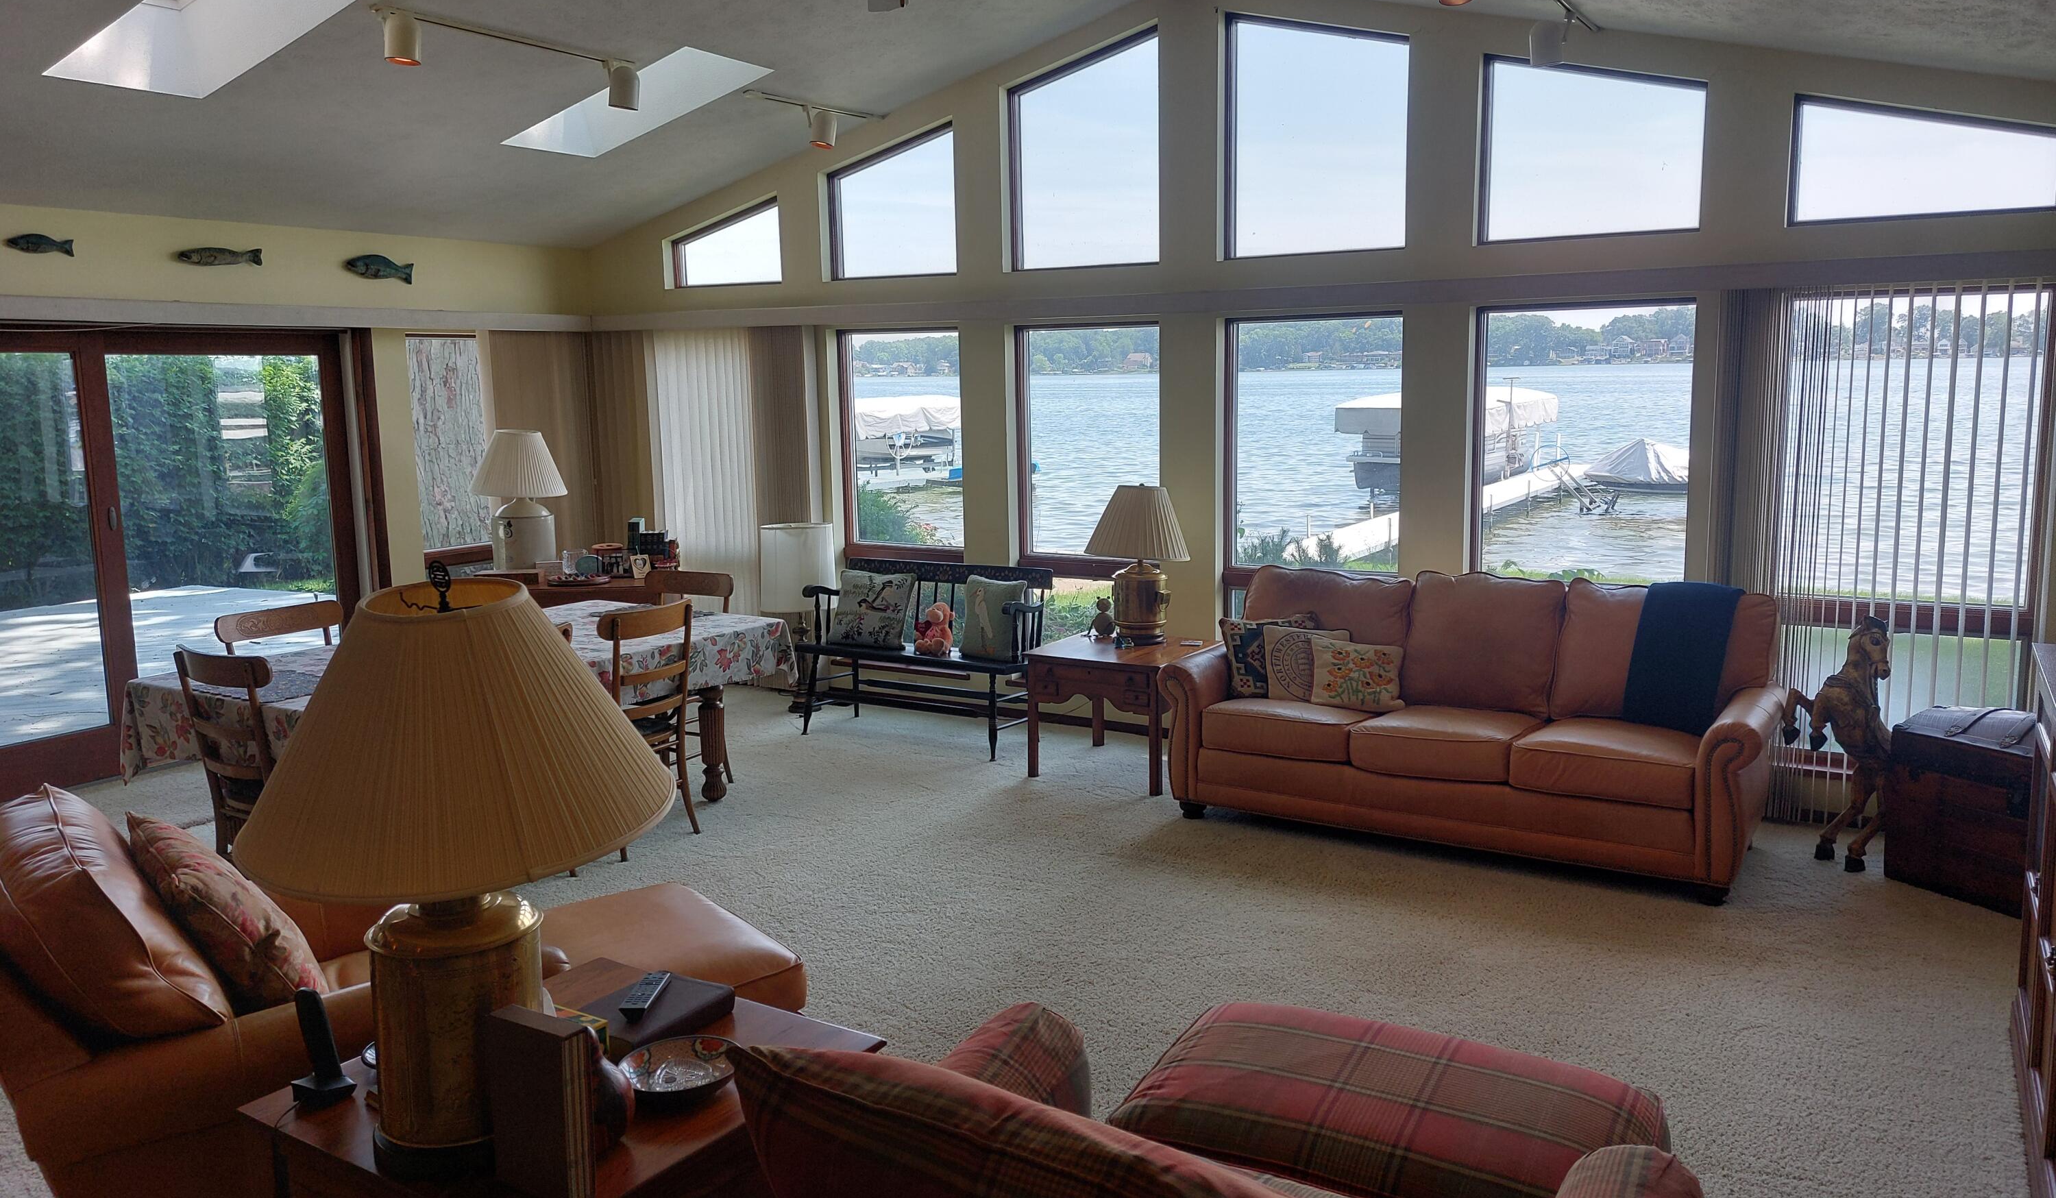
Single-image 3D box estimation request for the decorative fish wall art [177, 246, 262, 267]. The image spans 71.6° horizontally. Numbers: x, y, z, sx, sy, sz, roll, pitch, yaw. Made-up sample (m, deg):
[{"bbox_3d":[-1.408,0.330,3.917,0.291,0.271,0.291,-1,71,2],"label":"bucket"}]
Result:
[{"bbox_3d":[-4.004,-1.702,7.089,0.045,0.095,0.425,5,11,32],"label":"decorative fish wall art"}]

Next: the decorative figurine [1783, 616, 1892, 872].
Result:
[{"bbox_3d":[2.793,0.493,4.901,0.350,0.884,0.200,0,9,5],"label":"decorative figurine"}]

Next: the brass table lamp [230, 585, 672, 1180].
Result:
[{"bbox_3d":[-0.878,0.406,2.204,0.595,0.933,0.595,4,11,30],"label":"brass table lamp"}]

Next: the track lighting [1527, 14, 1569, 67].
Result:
[{"bbox_3d":[1.867,-2.002,5.106,0.140,0.200,0.140,4,11,30],"label":"track lighting"}]

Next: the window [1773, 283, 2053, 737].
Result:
[{"bbox_3d":[3.305,-0.304,5.395,0.840,1.700,0.120,4,11,30],"label":"window"}]

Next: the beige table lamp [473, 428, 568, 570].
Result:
[{"bbox_3d":[-2.421,-0.462,6.733,0.450,0.680,0.450,4,11,30],"label":"beige table lamp"}]

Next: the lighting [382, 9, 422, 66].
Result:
[{"bbox_3d":[-2.299,-2.060,5.231,0.140,0.195,0.140,5,11,32],"label":"lighting"}]

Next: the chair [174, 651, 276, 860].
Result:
[{"bbox_3d":[-2.570,0.602,4.985,0.470,0.920,0.500,4,11,30],"label":"chair"}]

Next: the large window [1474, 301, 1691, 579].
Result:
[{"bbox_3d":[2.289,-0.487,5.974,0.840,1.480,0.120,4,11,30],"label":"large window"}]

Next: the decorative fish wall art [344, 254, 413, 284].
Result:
[{"bbox_3d":[-3.347,-1.712,7.376,0.060,0.140,0.380,4,11,30],"label":"decorative fish wall art"}]

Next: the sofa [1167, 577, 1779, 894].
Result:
[{"bbox_3d":[1.729,0.426,5.741,2.266,1.019,0.926,5,11,32],"label":"sofa"}]

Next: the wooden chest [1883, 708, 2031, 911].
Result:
[{"bbox_3d":[3.420,0.718,4.728,0.500,0.585,0.800,-6,10,-29],"label":"wooden chest"}]

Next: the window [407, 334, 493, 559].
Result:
[{"bbox_3d":[-3.387,-0.896,8.352,0.100,1.290,0.539,5,11,32],"label":"window"}]

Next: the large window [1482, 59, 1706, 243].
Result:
[{"bbox_3d":[2.325,-1.889,5.873,0.888,0.793,0.100,5,11,32],"label":"large window"}]

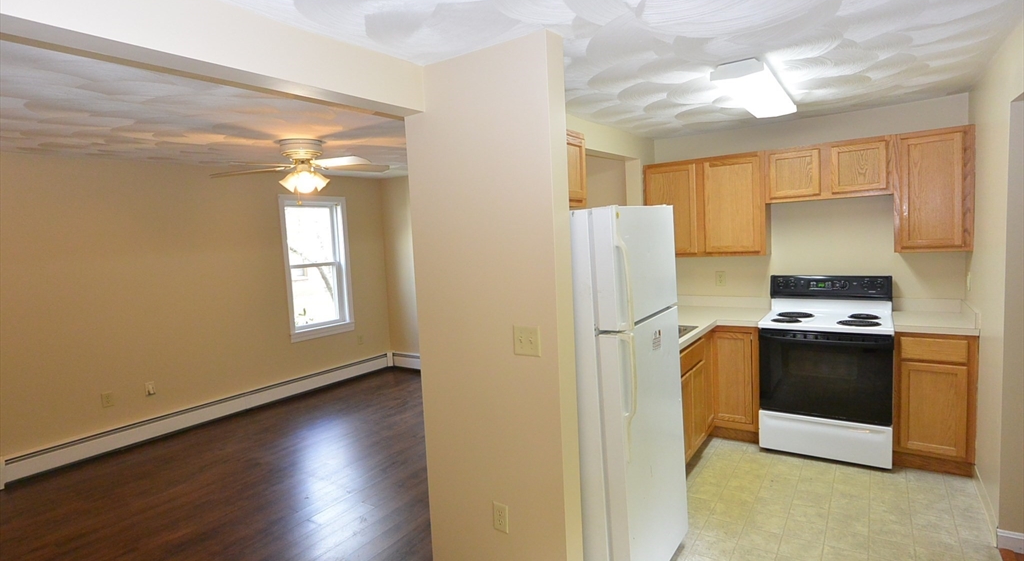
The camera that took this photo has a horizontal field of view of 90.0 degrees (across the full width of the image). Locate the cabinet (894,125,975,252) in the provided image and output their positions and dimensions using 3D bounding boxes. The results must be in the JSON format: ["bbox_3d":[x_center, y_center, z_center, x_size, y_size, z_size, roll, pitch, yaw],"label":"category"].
[{"bbox_3d":[2.731,-0.570,3.338,0.390,0.763,0.320,1,6,35],"label":"cabinet"}]

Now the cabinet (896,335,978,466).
[{"bbox_3d":[2.703,0.701,3.314,0.390,0.824,0.625,1,6,35],"label":"cabinet"}]

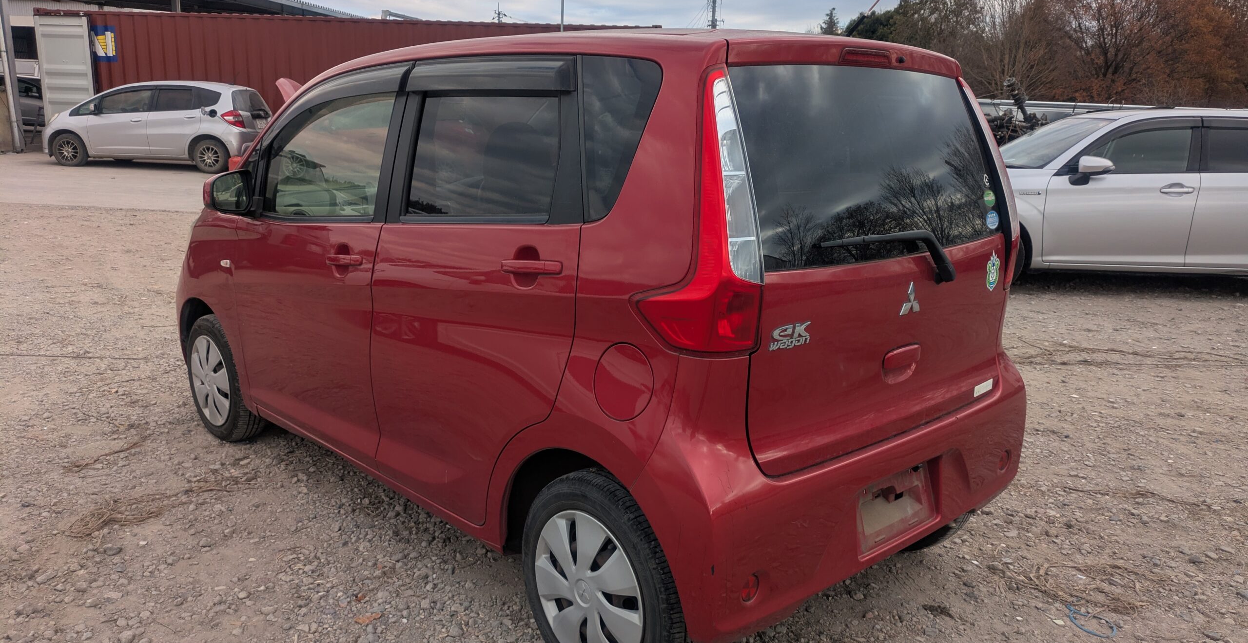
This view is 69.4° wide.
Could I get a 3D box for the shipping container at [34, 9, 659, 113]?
[{"bbox_3d":[-5.408,-4.720,18.930,12.190,2.850,2.438,2,13,2],"label":"shipping container"}]

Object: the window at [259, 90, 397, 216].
[{"bbox_3d":[-0.967,-0.527,2.908,0.050,0.420,0.860,7,4,-44],"label":"window"}]

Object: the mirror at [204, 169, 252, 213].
[{"bbox_3d":[-1.356,-0.444,3.066,0.140,0.155,0.180,11,16,41],"label":"mirror"}]

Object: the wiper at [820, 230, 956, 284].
[{"bbox_3d":[0.605,-0.135,2.030,0.510,0.150,0.075,-11,-3,-42],"label":"wiper"}]

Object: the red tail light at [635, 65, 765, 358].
[{"bbox_3d":[0.168,-0.217,1.777,0.195,0.565,0.235,-8,15,-35],"label":"red tail light"}]

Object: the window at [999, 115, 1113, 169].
[{"bbox_3d":[3.645,-1.530,7.850,0.880,0.140,1.280,-29,8,11],"label":"window"}]

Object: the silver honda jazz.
[{"bbox_3d":[-8.292,-3.501,16.004,3.900,1.525,1.695,3,13,5],"label":"silver honda jazz"}]

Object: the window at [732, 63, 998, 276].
[{"bbox_3d":[0.630,-0.392,2.135,1.070,0.470,0.090,-11,-3,-42],"label":"window"}]

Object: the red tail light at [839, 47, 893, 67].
[{"bbox_3d":[0.572,-0.624,2.139,0.220,0.040,0.040,-11,16,-42],"label":"red tail light"}]

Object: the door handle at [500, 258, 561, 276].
[{"bbox_3d":[-0.207,-0.122,2.032,0.045,0.038,0.228,-11,16,-42],"label":"door handle"}]

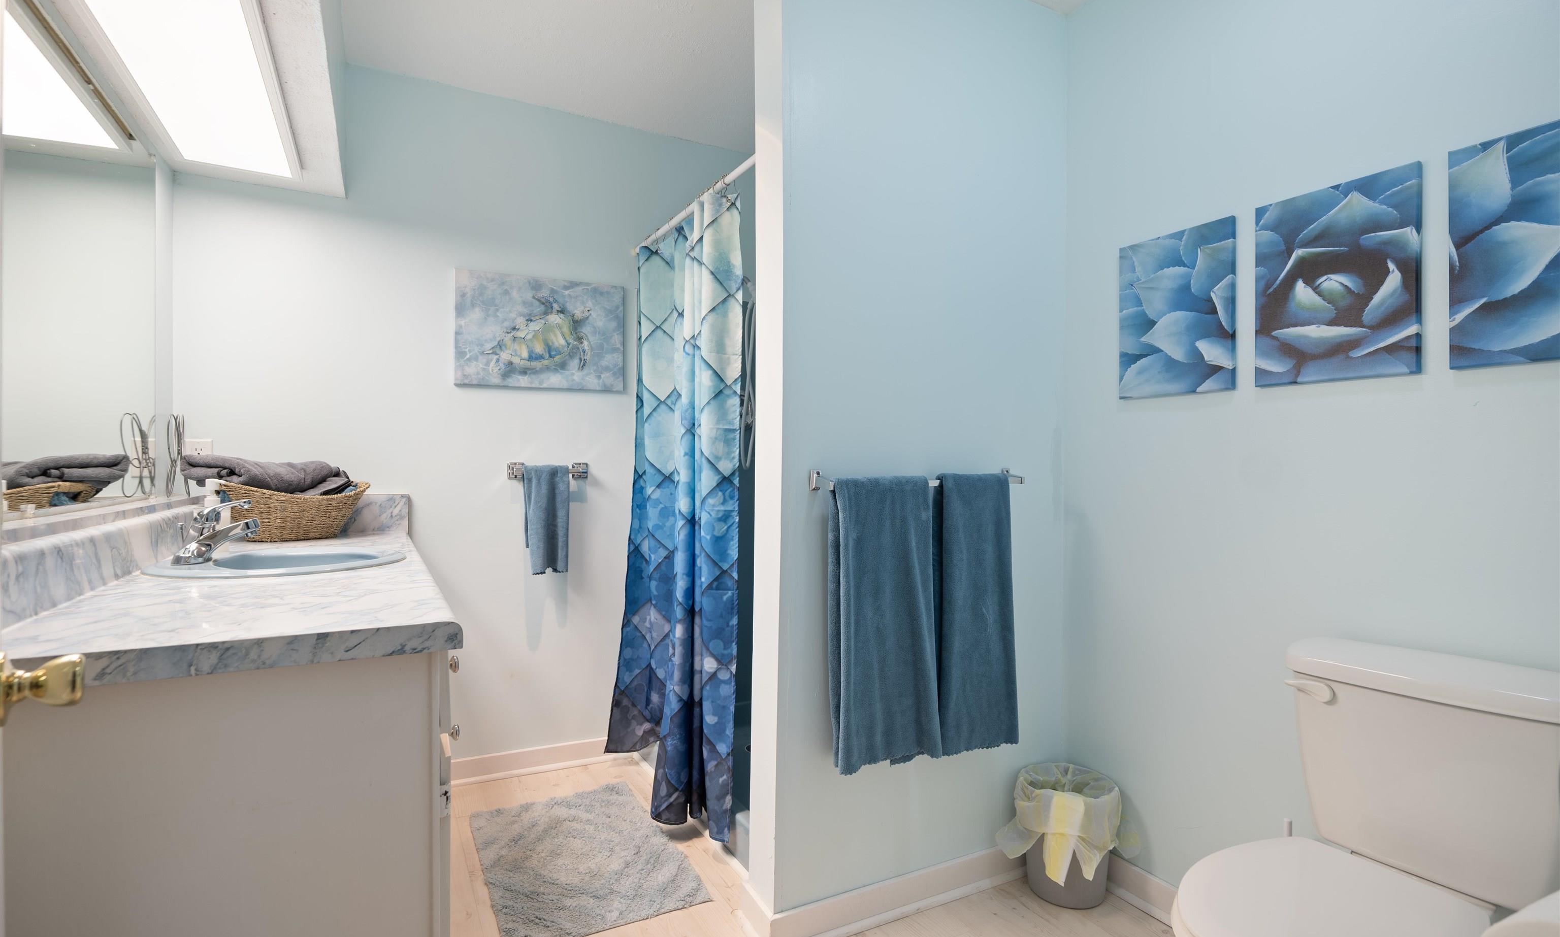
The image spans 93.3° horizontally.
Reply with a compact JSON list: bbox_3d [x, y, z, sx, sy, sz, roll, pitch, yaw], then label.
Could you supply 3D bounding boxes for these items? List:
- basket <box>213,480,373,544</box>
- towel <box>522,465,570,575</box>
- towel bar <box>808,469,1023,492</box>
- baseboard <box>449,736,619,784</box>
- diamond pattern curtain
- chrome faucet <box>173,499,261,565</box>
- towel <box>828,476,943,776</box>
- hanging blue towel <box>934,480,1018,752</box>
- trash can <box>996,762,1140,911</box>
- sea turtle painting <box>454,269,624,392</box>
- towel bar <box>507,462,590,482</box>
[{"bbox_3d":[-1.506,0.130,2.295,0.400,0.178,0.250,0,0,-27],"label":"basket"},{"bbox_3d":[-0.868,0.190,2.737,0.165,0.405,0.075,0,0,-25],"label":"towel"},{"bbox_3d":[0.377,0.027,1.887,0.640,0.050,0.075,0,0,-27],"label":"towel bar"},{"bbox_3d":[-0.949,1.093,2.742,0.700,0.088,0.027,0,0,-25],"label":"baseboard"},{"bbox_3d":[-0.383,0.110,2.432,0.190,1.830,0.870,0,0,-29],"label":"diamond pattern curtain"},{"bbox_3d":[-1.257,0.139,1.645,0.162,0.138,0.100,0,0,-28],"label":"chrome faucet"},{"bbox_3d":[0.263,0.368,1.799,0.311,0.710,0.090,0,0,-27],"label":"towel"},{"bbox_3d":[0.519,0.367,1.929,0.253,0.705,0.090,0,0,-27],"label":"hanging blue towel"},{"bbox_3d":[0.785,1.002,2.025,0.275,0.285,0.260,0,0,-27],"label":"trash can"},{"bbox_3d":[-0.889,-0.504,2.766,0.606,0.411,0.027,0,0,-25],"label":"sea turtle painting"},{"bbox_3d":[-0.860,0.012,2.760,0.292,0.061,0.065,0,0,-25],"label":"towel bar"}]

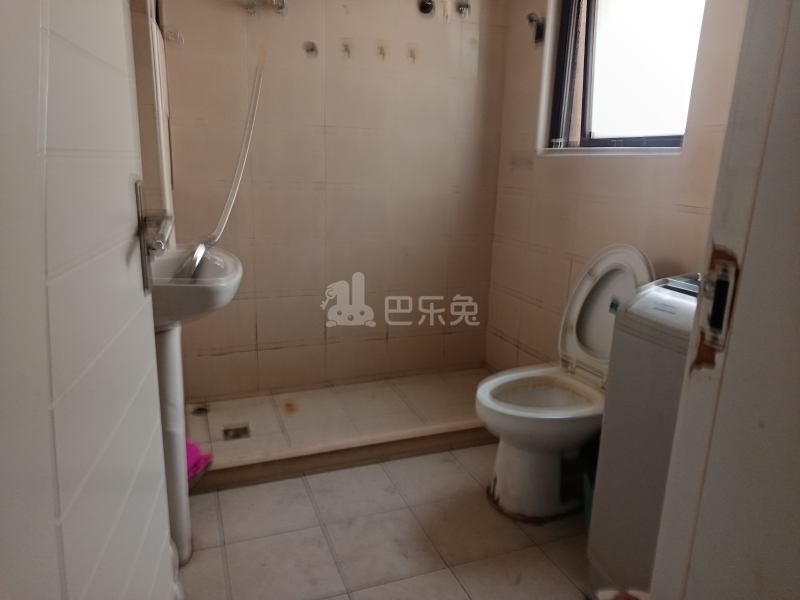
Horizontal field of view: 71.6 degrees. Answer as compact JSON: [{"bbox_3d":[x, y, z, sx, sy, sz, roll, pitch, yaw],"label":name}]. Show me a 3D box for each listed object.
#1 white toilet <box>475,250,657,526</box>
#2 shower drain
[{"bbox_3d":[0.519,0.256,1.890,0.590,0.872,0.410,-5,16,-26],"label":"white toilet"},{"bbox_3d":[-0.697,0.566,2.374,0.103,0.010,0.108,-4,15,-20],"label":"shower drain"}]

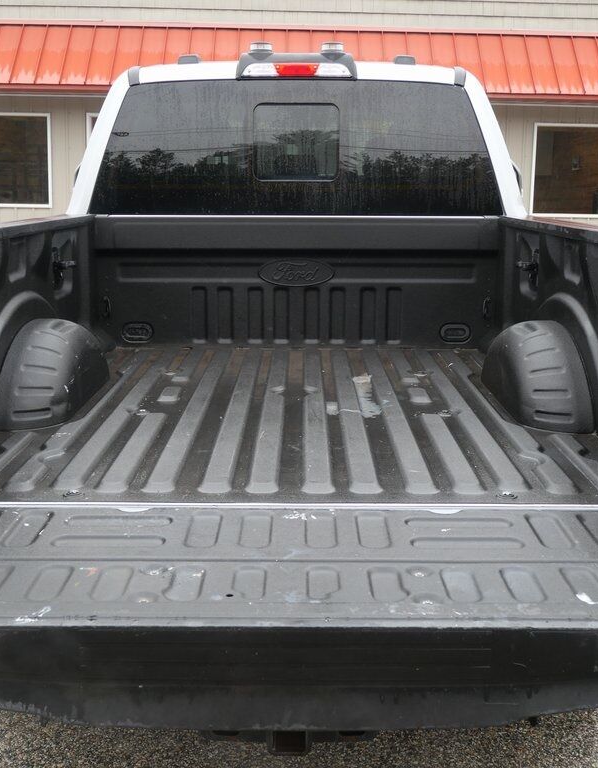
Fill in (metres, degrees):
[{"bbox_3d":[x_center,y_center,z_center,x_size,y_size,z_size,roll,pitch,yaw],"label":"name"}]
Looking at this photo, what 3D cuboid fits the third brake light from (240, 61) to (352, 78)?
[{"bbox_3d":[-0.008,-1.304,4.176,0.465,0.068,0.070,0,11,0],"label":"third brake light"}]

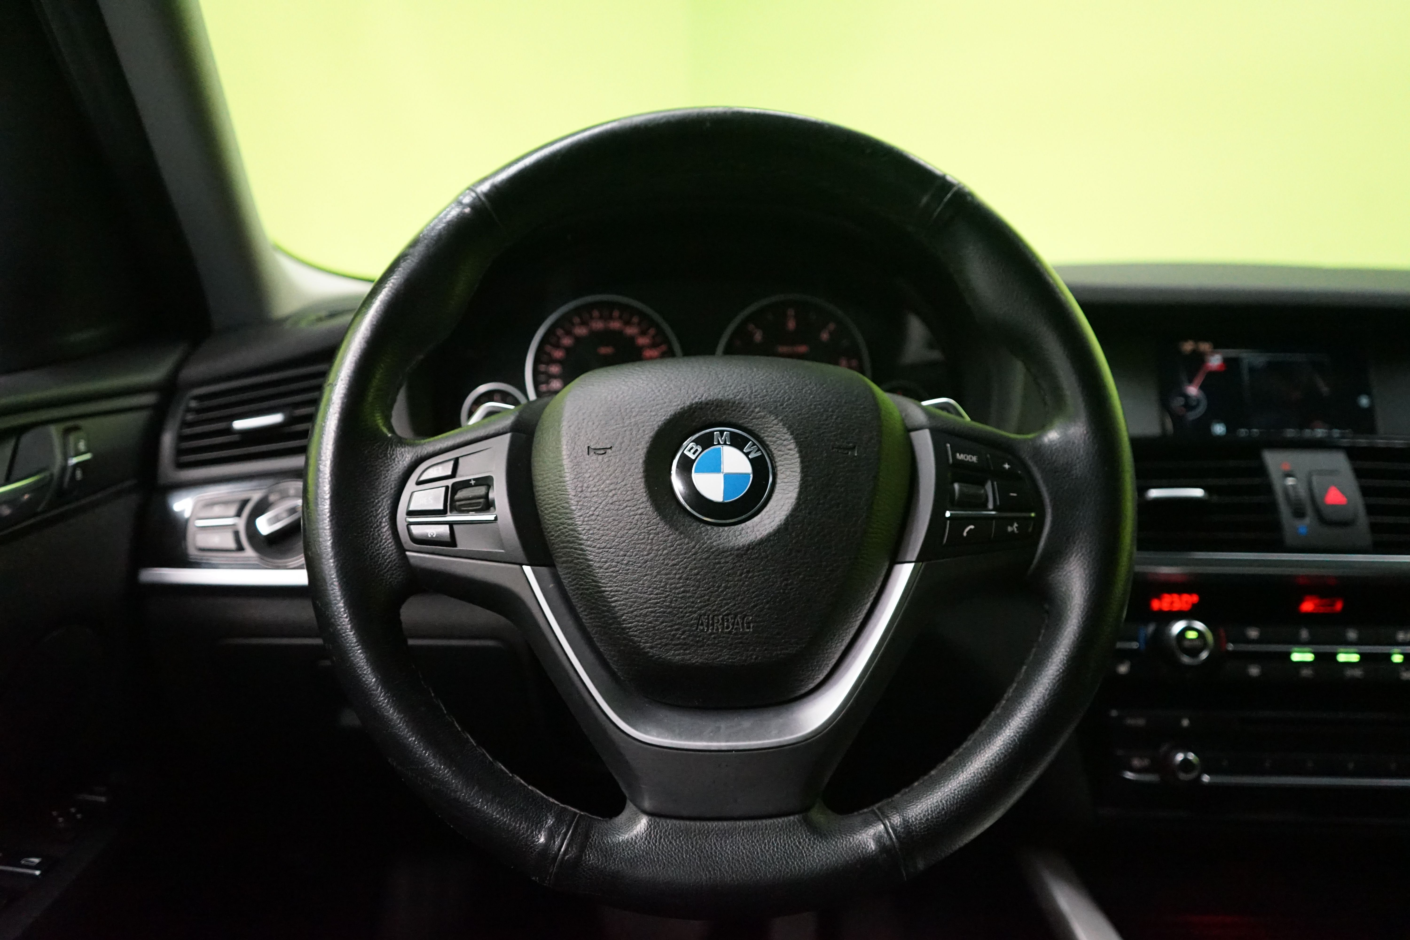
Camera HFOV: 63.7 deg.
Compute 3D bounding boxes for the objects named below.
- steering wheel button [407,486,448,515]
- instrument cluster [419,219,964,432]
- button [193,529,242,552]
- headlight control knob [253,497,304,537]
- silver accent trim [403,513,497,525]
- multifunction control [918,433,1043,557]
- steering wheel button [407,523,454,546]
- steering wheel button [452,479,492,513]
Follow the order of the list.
[{"bbox_3d":[-0.126,0.014,0.515,0.018,0.012,0.006,0,-18,-2],"label":"steering wheel button"},{"bbox_3d":[-0.016,-0.087,0.715,0.335,0.140,0.120,0,-3,0],"label":"instrument cluster"},{"bbox_3d":[-0.299,0.043,0.697,0.028,0.013,0.008,0,-1,-6],"label":"button"},{"bbox_3d":[-0.258,0.028,0.690,0.032,0.026,0.020,0,1,-6],"label":"headlight control knob"},{"bbox_3d":[-0.116,0.022,0.515,0.042,0.004,0.003,0,-18,-2],"label":"silver accent trim"},{"bbox_3d":[0.125,0.011,0.516,0.053,0.055,0.015,0,-18,2],"label":"multifunction control"},{"bbox_3d":[-0.124,0.029,0.514,0.020,0.009,0.006,0,-18,-2],"label":"steering wheel button"},{"bbox_3d":[-0.106,0.012,0.514,0.018,0.015,0.008,0,-18,-2],"label":"steering wheel button"}]

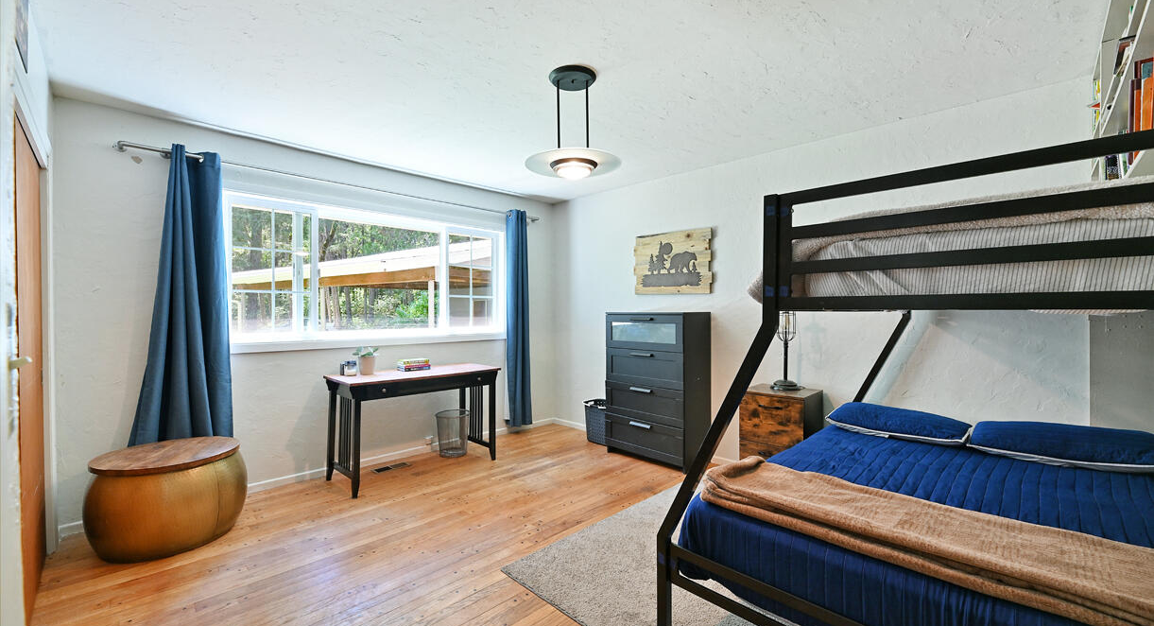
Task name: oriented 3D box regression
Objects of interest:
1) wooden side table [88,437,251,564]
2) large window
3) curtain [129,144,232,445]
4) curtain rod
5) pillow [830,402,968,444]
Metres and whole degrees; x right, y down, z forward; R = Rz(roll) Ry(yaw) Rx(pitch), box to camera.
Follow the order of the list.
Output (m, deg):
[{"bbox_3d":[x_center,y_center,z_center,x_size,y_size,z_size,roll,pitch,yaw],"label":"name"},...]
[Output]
[{"bbox_3d":[-2.269,1.014,2.516,0.672,0.478,0.672,-1,1,-44],"label":"wooden side table"},{"bbox_3d":[-1.551,-0.311,3.779,2.260,1.030,0.100,-1,1,-44],"label":"large window"},{"bbox_3d":[-2.442,0.052,2.767,0.500,2.150,0.170,-1,1,-44],"label":"curtain"},{"bbox_3d":[-1.534,-0.983,3.707,3.180,0.050,0.100,-1,1,-44],"label":"curtain rod"},{"bbox_3d":[1.882,0.620,2.655,0.660,0.140,0.430,0,1,44],"label":"pillow"}]

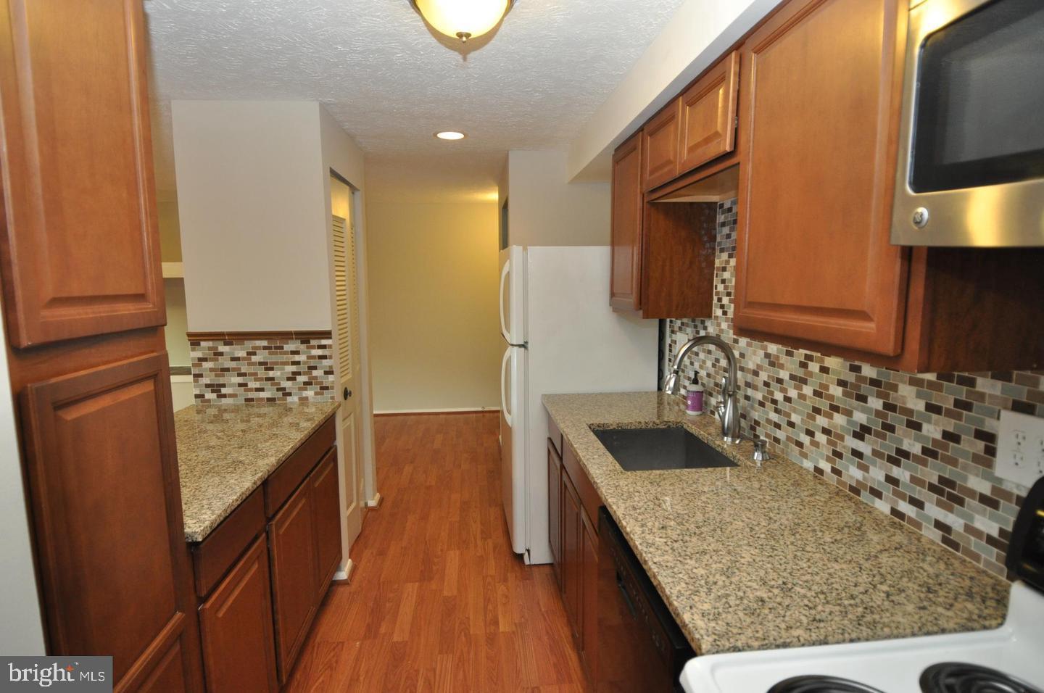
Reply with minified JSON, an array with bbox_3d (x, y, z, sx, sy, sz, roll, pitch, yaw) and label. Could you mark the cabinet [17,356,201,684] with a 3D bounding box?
[{"bbox_3d":[-1.023,0.703,0.994,0.585,1.344,0.390,-1,7,-6],"label":"cabinet"}]

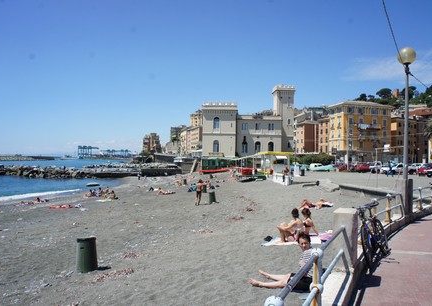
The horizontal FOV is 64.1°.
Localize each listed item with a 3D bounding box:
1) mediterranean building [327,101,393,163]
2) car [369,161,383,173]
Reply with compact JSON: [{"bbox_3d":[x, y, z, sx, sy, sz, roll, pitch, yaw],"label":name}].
[{"bbox_3d":[44.300,-5.950,106.800,19.500,19.100,9.000,0,-1,-21],"label":"mediterranean building"},{"bbox_3d":[22.186,1.998,47.500,1.650,1.550,3.900,-1,-1,37],"label":"car"}]

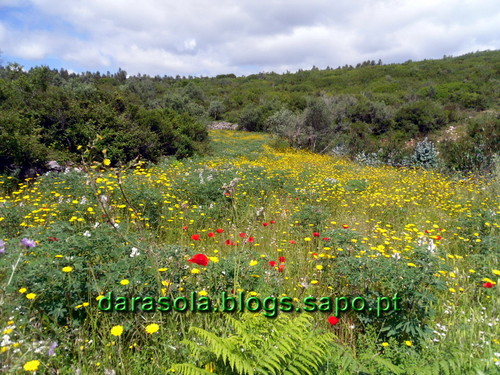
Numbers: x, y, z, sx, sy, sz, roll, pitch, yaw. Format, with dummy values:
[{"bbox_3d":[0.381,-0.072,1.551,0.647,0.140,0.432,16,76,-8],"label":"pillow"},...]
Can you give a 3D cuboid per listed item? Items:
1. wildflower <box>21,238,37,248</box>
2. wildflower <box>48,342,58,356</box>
[{"bbox_3d":[-0.794,0.201,1.450,0.053,0.036,0.050,0,8,0],"label":"wildflower"},{"bbox_3d":[-0.690,0.569,1.420,0.036,0.046,0.036,0,8,0],"label":"wildflower"}]

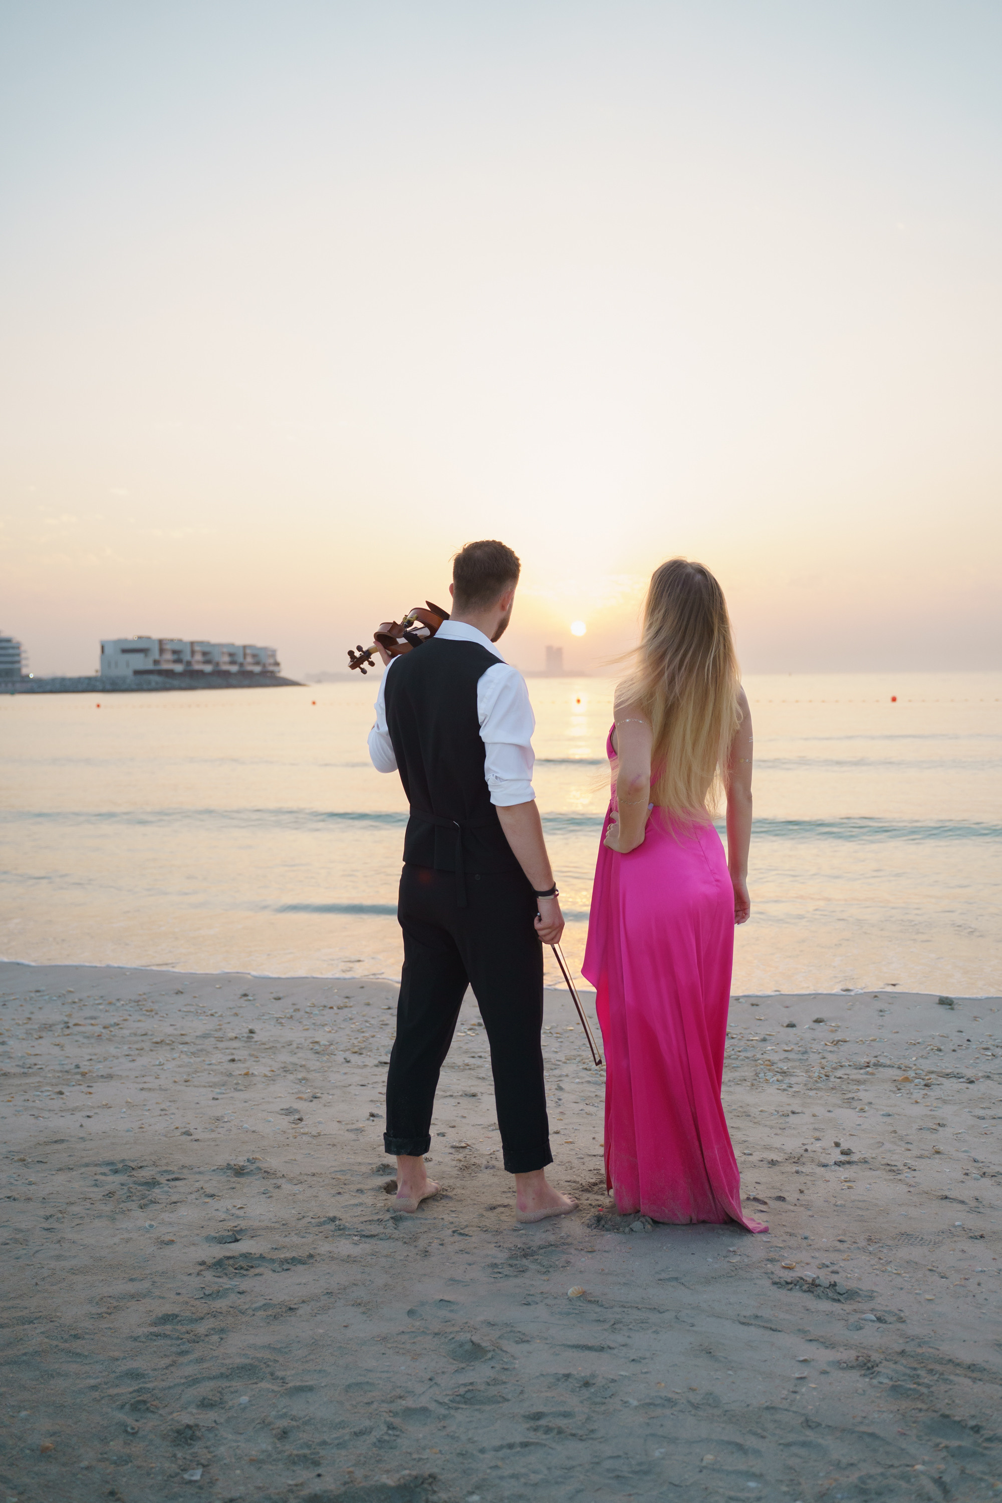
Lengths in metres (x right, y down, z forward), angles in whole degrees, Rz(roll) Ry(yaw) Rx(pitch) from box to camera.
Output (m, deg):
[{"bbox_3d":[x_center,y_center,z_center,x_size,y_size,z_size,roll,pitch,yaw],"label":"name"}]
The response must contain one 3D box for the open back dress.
[{"bbox_3d":[0.450,0.554,3.081,0.440,1.280,0.500,-3,4,-27],"label":"open back dress"}]

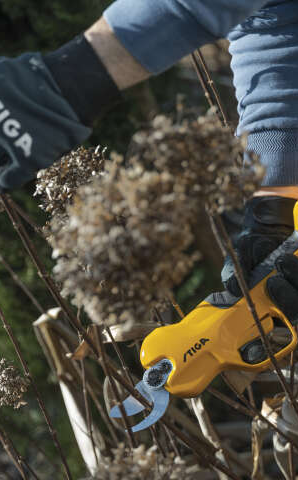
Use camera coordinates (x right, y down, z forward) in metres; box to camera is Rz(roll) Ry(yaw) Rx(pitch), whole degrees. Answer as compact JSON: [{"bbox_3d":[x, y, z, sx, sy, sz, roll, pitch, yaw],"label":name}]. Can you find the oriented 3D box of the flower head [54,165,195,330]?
[{"bbox_3d":[-0.021,0.004,1.460,0.120,0.127,0.120,0,13,0],"label":"flower head"}]

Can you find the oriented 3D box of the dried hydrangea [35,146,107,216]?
[{"bbox_3d":[-0.074,-0.054,1.790,0.082,0.078,0.080,0,13,0],"label":"dried hydrangea"}]

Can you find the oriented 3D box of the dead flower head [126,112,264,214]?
[{"bbox_3d":[0.039,-0.063,1.530,0.115,0.092,0.112,0,13,0],"label":"dead flower head"}]

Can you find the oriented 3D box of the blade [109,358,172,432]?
[{"bbox_3d":[-0.003,0.151,1.770,0.042,0.083,0.016,33,-3,0],"label":"blade"}]

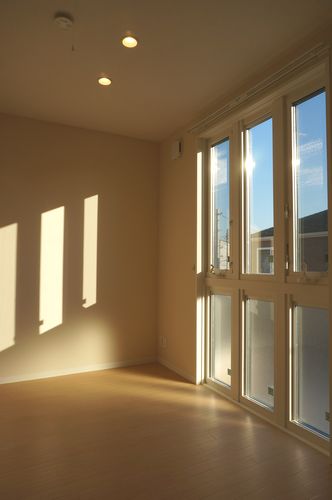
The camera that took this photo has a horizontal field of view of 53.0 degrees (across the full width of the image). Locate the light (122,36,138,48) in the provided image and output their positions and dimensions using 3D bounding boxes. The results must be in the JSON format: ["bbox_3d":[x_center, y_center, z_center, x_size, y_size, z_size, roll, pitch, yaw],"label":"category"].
[{"bbox_3d":[-0.216,-1.260,2.014,0.105,0.030,0.105,0,-2,0],"label":"light"}]

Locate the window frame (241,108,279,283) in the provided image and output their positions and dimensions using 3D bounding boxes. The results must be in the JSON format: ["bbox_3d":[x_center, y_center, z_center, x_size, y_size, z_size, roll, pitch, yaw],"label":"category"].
[{"bbox_3d":[0.694,-0.375,2.406,0.075,1.198,0.400,1,-3,-28],"label":"window frame"}]

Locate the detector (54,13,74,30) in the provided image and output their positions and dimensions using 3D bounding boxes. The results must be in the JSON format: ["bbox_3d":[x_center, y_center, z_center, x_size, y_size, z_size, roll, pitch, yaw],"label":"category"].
[{"bbox_3d":[-0.554,-1.248,1.819,0.104,0.033,0.104,0,-2,0],"label":"detector"}]

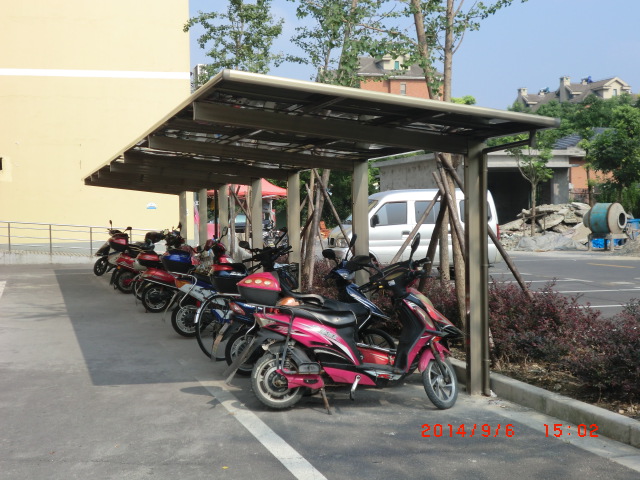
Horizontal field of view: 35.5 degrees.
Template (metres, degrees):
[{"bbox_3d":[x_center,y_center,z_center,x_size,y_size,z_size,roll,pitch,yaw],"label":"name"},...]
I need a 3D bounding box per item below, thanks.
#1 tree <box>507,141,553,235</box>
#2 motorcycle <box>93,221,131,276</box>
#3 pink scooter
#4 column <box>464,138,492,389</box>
[{"bbox_3d":[7.759,-1.738,36.800,1.650,3.600,1.600,0,2,12],"label":"tree"},{"bbox_3d":[-4.659,0.219,24.100,1.700,1.320,0.680,-1,2,-15],"label":"motorcycle"},{"bbox_3d":[0.185,0.618,7.540,1.780,1.330,0.680,-1,2,2],"label":"pink scooter"},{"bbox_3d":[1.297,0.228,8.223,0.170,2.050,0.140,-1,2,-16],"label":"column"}]

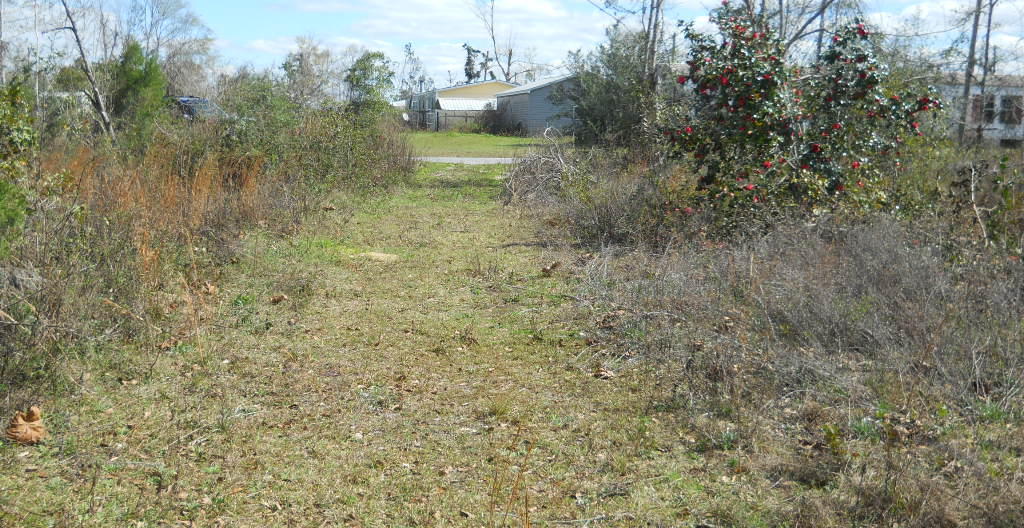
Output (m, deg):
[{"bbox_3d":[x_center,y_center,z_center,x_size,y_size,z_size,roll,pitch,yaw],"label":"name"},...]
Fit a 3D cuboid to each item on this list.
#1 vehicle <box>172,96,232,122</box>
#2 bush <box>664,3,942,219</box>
[{"bbox_3d":[-10.200,-4.380,34.700,4.900,1.800,1.920,4,9,24],"label":"vehicle"},{"bbox_3d":[3.930,-1.970,14.800,3.700,3.000,3.100,0,8,0],"label":"bush"}]

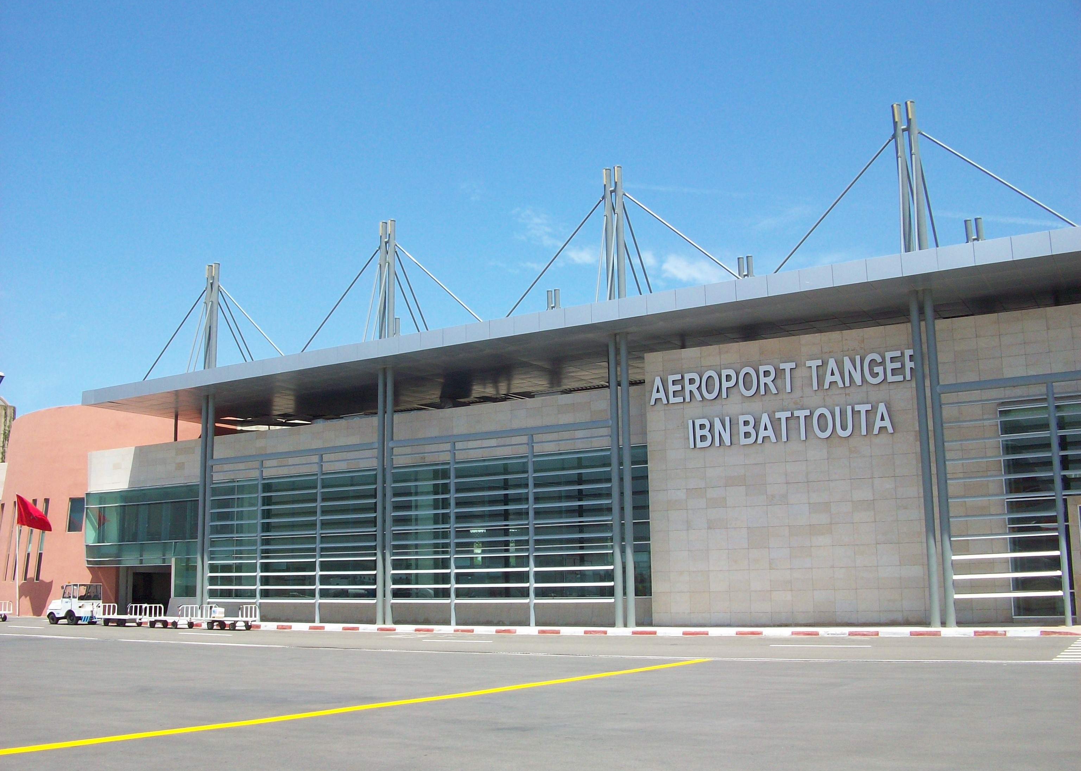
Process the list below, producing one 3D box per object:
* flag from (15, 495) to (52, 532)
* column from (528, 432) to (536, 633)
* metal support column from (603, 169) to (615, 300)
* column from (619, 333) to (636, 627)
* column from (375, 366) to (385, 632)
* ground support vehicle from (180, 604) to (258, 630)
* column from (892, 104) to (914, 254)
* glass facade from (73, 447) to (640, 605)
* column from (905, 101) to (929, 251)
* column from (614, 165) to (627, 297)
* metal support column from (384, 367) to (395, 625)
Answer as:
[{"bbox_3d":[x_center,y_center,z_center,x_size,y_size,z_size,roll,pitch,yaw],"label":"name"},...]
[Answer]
[{"bbox_3d":[-27.646,6.984,57.958,2.200,2.050,0.600,0,-10,-6],"label":"flag"},{"bbox_3d":[-0.366,5.820,42.543,0.200,7.640,0.200,-7,-12,30],"label":"column"},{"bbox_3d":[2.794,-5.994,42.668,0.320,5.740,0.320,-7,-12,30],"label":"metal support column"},{"bbox_3d":[3.341,3.514,40.856,0.310,11.386,0.310,-7,-12,31],"label":"column"},{"bbox_3d":[-7.088,4.812,47.089,0.310,11.386,0.310,-1,-10,0],"label":"column"},{"bbox_3d":[-13.767,9.946,45.551,3.600,1.100,1.300,-7,-12,30],"label":"ground support vehicle"},{"bbox_3d":[12.591,-7.211,36.895,0.310,5.653,0.310,-7,-12,31],"label":"column"},{"bbox_3d":[-10.773,7.379,51.436,35.050,6.310,0.400,-7,-12,30],"label":"glass facade"},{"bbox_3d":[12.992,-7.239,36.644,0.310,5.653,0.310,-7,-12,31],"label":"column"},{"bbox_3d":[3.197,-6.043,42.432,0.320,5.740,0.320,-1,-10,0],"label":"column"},{"bbox_3d":[-6.622,4.802,46.523,0.310,11.310,0.310,-7,-12,30],"label":"metal support column"}]

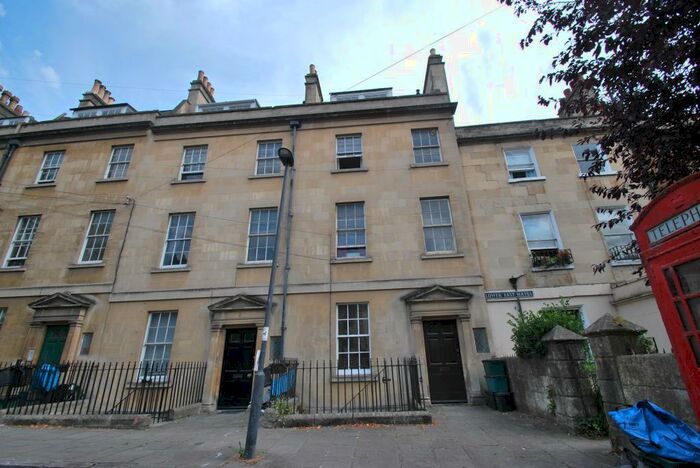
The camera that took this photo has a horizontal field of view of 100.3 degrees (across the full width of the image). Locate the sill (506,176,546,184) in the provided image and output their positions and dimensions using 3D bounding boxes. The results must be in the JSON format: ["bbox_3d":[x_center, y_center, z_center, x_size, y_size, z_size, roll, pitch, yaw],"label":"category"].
[{"bbox_3d":[5.921,-1.784,9.825,1.159,0.100,0.200,-5,-17,7],"label":"sill"}]

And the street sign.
[{"bbox_3d":[4.842,1.861,8.866,1.367,0.182,0.030,-5,-17,7],"label":"street sign"}]

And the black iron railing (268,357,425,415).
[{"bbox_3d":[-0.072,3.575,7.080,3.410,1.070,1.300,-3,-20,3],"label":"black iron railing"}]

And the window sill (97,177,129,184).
[{"bbox_3d":[-8.957,-1.972,11.103,1.286,0.095,0.200,-3,-17,3],"label":"window sill"}]

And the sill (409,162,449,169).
[{"bbox_3d":[2.819,-2.374,10.386,1.351,0.095,0.200,-3,-17,3],"label":"sill"}]

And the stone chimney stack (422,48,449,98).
[{"bbox_3d":[3.590,-6.109,12.450,0.600,2.550,2.000,-3,-20,3],"label":"stone chimney stack"}]

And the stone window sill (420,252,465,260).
[{"bbox_3d":[2.979,0.758,9.418,1.337,0.095,0.200,-3,-17,3],"label":"stone window sill"}]

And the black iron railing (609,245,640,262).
[{"bbox_3d":[7.994,0.576,8.301,1.150,0.400,0.200,-4,-20,5],"label":"black iron railing"}]

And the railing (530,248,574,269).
[{"bbox_3d":[6.106,0.773,8.913,1.112,0.514,0.250,-5,-17,7],"label":"railing"}]

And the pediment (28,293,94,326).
[{"bbox_3d":[-8.855,2.349,9.036,1.960,0.960,0.360,-3,-20,3],"label":"pediment"}]

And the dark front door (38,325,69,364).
[{"bbox_3d":[-9.082,3.866,8.861,0.920,2.120,0.090,-3,-20,3],"label":"dark front door"}]

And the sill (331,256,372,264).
[{"bbox_3d":[0.046,0.828,9.033,1.300,0.130,0.190,-3,-20,3],"label":"sill"}]

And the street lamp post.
[{"bbox_3d":[-1.489,0.897,5.209,0.380,5.300,0.650,-4,-21,16],"label":"street lamp post"}]

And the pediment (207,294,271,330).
[{"bbox_3d":[-3.164,2.281,8.622,1.920,0.930,0.360,-3,-20,3],"label":"pediment"}]

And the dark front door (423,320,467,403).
[{"bbox_3d":[2.794,3.738,8.652,0.999,2.285,0.070,-3,-17,3],"label":"dark front door"}]

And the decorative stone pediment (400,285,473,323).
[{"bbox_3d":[2.628,2.084,8.891,2.085,0.983,0.340,-3,-17,3],"label":"decorative stone pediment"}]

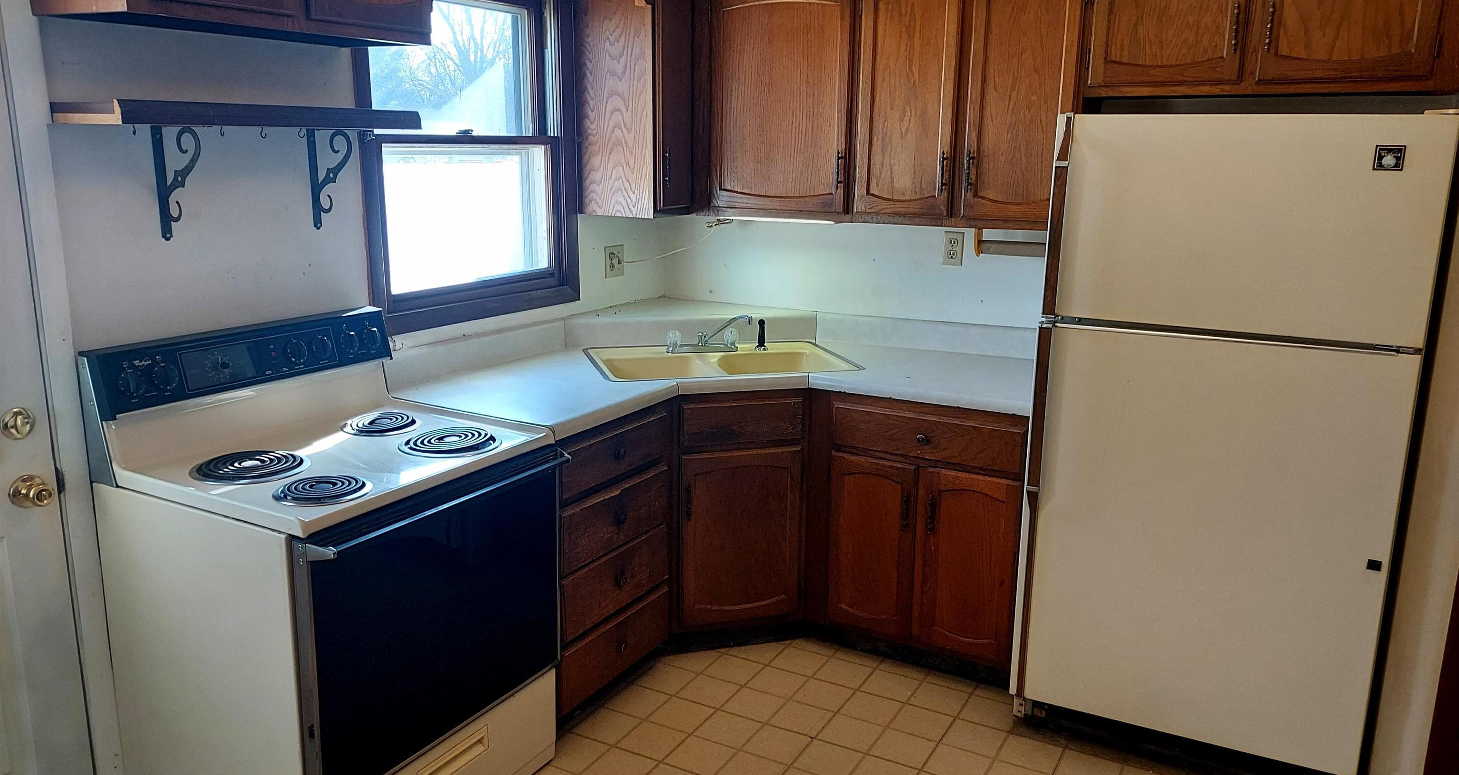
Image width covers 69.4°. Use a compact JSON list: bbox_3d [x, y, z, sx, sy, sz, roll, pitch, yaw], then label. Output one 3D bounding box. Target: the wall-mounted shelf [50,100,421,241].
[{"bbox_3d":[-1.066,-0.488,2.399,0.235,0.290,0.773,8,14,28],"label":"wall-mounted shelf"}]

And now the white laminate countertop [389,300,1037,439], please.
[{"bbox_3d":[0.083,-0.054,3.166,1.620,0.150,1.505,8,14,28],"label":"white laminate countertop"}]

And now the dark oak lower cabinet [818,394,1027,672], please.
[{"bbox_3d":[0.695,0.396,3.431,0.685,0.830,0.625,8,14,28],"label":"dark oak lower cabinet"}]

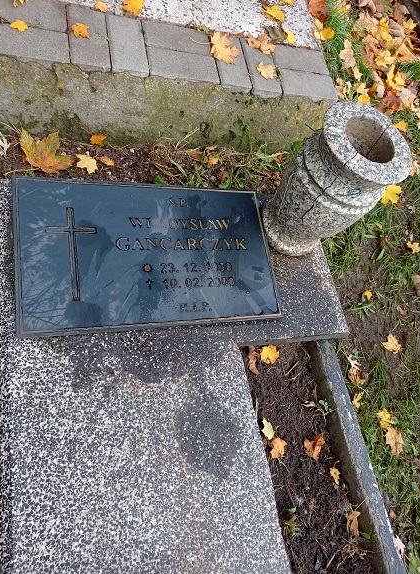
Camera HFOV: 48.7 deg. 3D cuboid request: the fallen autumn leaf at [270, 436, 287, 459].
[{"bbox_3d":[0.170,0.399,1.150,0.051,0.012,0.046,1,65,-21],"label":"fallen autumn leaf"}]

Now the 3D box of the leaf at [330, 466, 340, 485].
[{"bbox_3d":[0.321,0.476,1.172,0.027,0.010,0.043,-14,71,-26],"label":"leaf"}]

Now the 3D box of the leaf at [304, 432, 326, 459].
[{"bbox_3d":[0.272,0.405,1.177,0.060,0.022,0.064,10,62,-17],"label":"leaf"}]

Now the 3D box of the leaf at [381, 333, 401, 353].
[{"bbox_3d":[0.563,0.177,1.441,0.075,0.013,0.064,3,65,-20],"label":"leaf"}]

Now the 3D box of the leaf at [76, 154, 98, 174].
[{"bbox_3d":[-0.352,-0.348,1.330,0.065,0.012,0.062,5,64,-19],"label":"leaf"}]

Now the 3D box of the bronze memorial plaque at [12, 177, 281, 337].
[{"bbox_3d":[-0.135,-0.079,1.120,0.620,0.030,0.365,-2,72,-23],"label":"bronze memorial plaque"}]

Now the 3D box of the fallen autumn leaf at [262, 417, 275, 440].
[{"bbox_3d":[0.144,0.356,1.163,0.031,0.010,0.054,-11,70,-25],"label":"fallen autumn leaf"}]

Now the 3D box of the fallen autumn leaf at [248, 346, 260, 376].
[{"bbox_3d":[0.119,0.196,1.232,0.034,0.018,0.077,-1,66,-22],"label":"fallen autumn leaf"}]

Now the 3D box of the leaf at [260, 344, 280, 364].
[{"bbox_3d":[0.163,0.183,1.261,0.059,0.012,0.058,13,61,-15],"label":"leaf"}]

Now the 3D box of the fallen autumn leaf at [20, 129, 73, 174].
[{"bbox_3d":[-0.453,-0.380,1.294,0.148,0.030,0.128,3,65,-20],"label":"fallen autumn leaf"}]

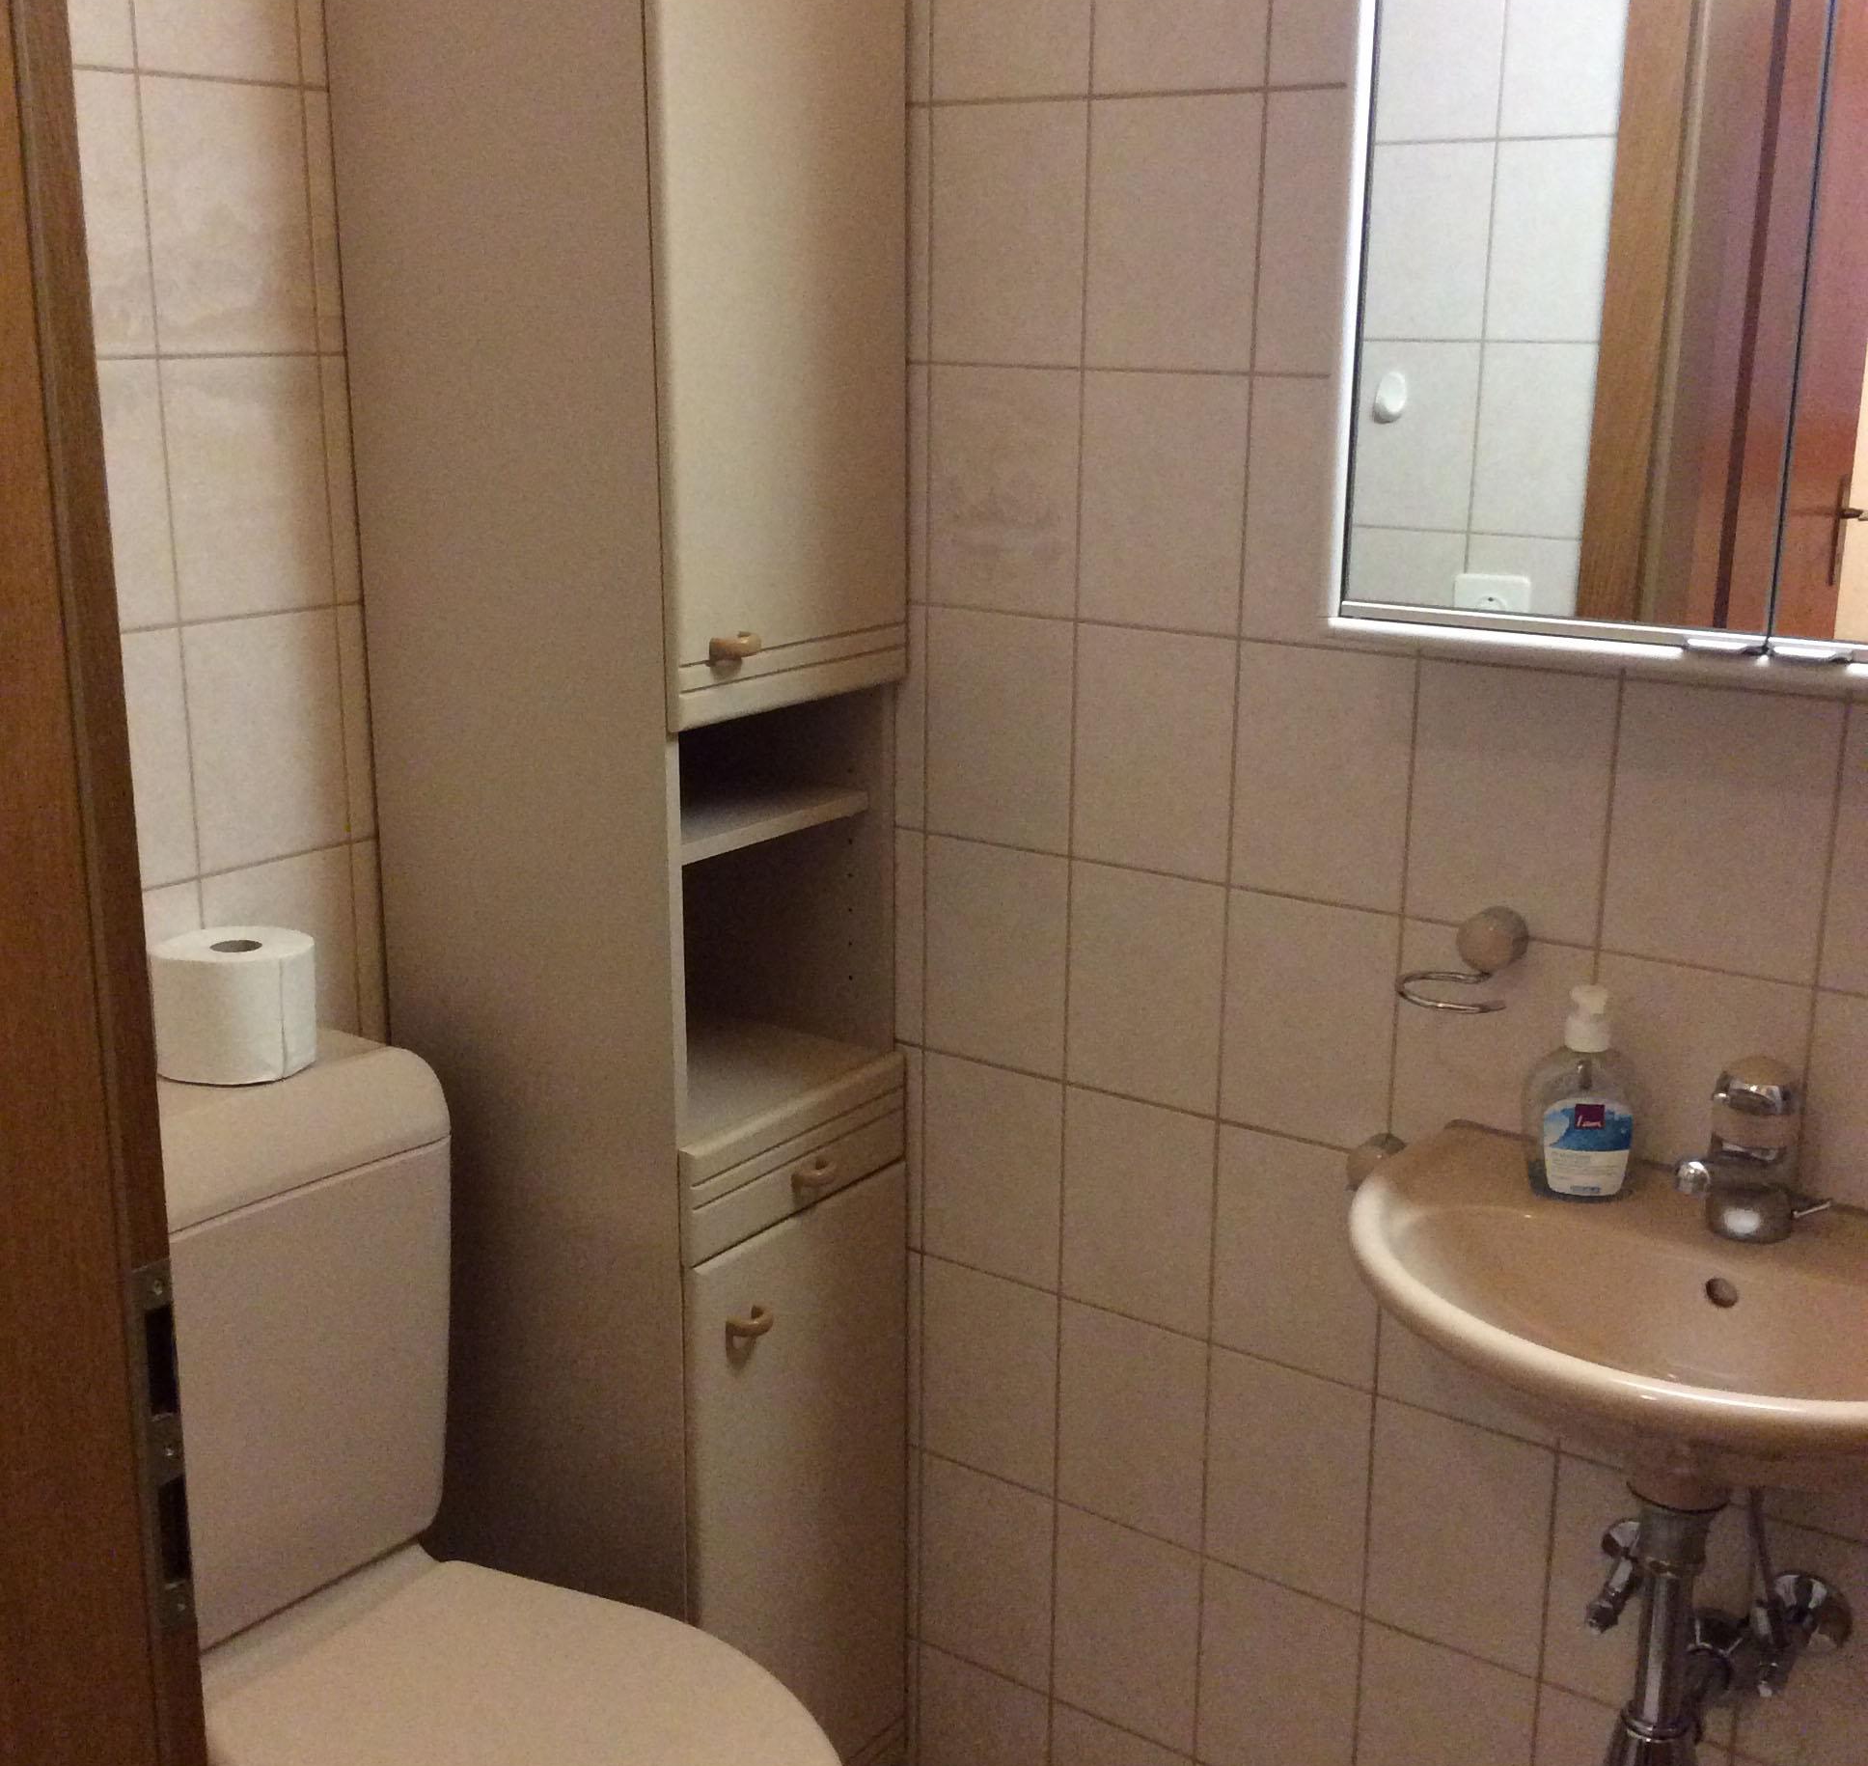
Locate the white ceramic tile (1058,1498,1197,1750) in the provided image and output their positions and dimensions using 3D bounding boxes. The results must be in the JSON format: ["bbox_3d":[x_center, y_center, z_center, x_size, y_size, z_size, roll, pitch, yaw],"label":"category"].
[{"bbox_3d":[0.175,0.674,2.090,0.151,0.199,0.011,11,18,35],"label":"white ceramic tile"}]

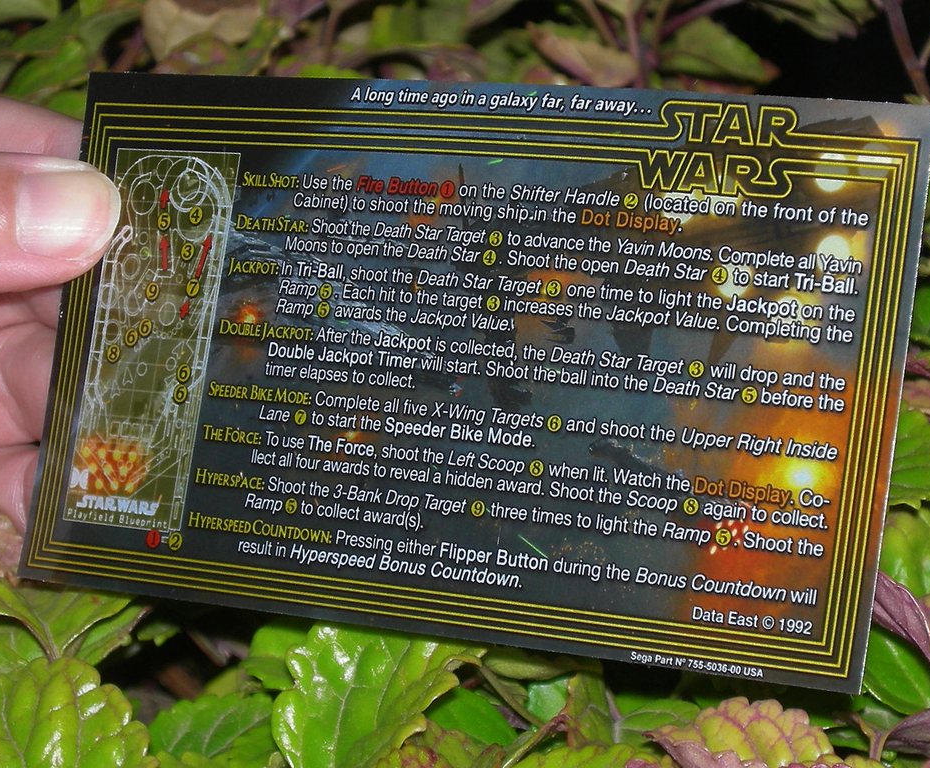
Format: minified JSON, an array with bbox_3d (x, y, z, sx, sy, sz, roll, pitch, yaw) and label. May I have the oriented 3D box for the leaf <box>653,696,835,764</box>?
[{"bbox_3d":[0.043,0.054,0.447,0.029,0.007,0.014,6,41,0],"label":"leaf"}]

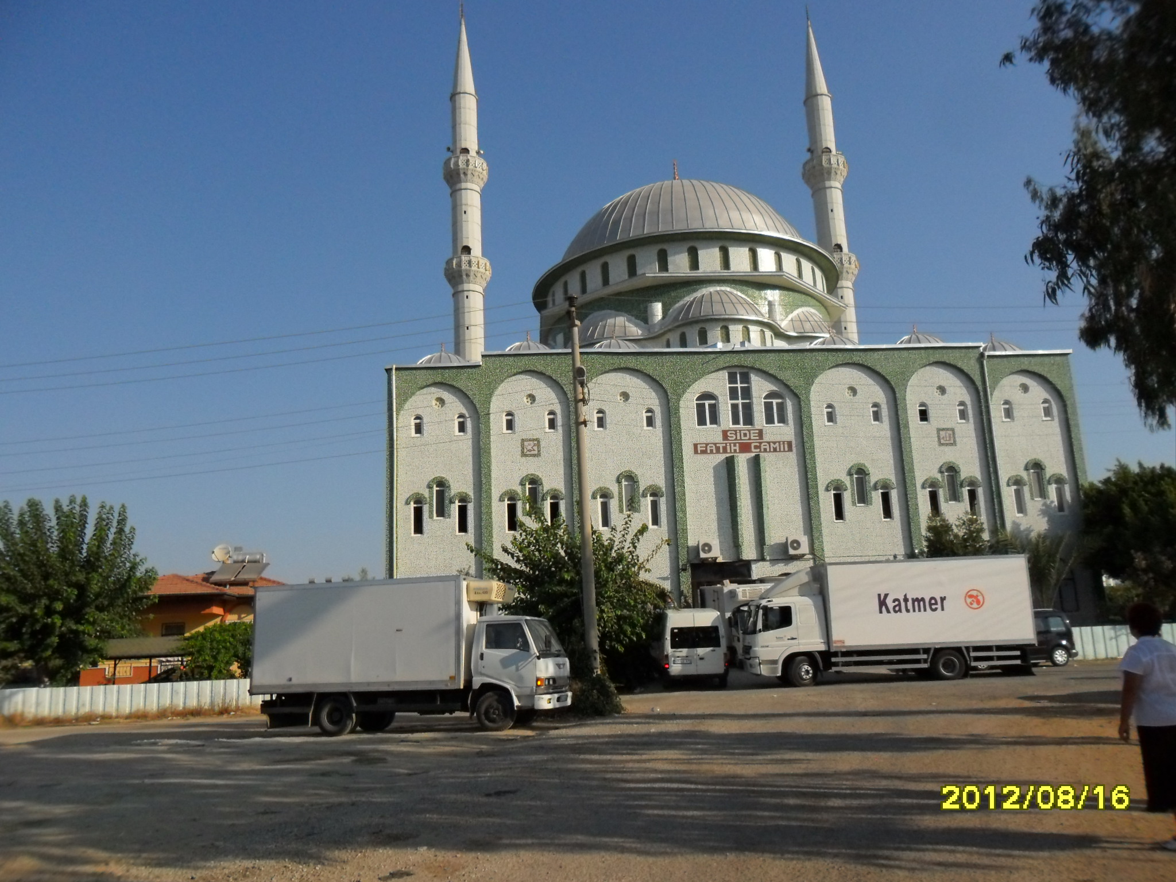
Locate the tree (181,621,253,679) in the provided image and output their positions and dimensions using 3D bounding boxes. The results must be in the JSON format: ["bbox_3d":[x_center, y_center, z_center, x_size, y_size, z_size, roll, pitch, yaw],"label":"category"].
[{"bbox_3d":[-12.762,7.868,33.223,3.200,2.680,3.000,-3,-11,0],"label":"tree"}]

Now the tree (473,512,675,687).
[{"bbox_3d":[-0.474,4.362,24.627,5.100,5.170,4.700,-3,-11,0],"label":"tree"}]

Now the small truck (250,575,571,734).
[{"bbox_3d":[-3.643,4.471,19.329,6.400,3.030,2.100,-6,-12,14],"label":"small truck"}]

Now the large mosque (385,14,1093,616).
[{"bbox_3d":[6.153,-11.010,58.375,34.780,47.700,22.000,-2,-11,-6],"label":"large mosque"}]

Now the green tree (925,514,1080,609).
[{"bbox_3d":[17.936,6.017,39.929,6.200,6.070,4.500,-3,-11,0],"label":"green tree"}]

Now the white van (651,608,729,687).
[{"bbox_3d":[3.368,6.910,31.006,1.970,2.400,5.100,-3,-11,0],"label":"white van"}]

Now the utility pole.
[{"bbox_3d":[-0.104,1.263,22.179,0.420,10.160,0.420,-3,-11,0],"label":"utility pole"}]

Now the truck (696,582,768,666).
[{"bbox_3d":[6.737,7.897,39.543,2.150,3.150,6.400,-2,-11,-4],"label":"truck"}]

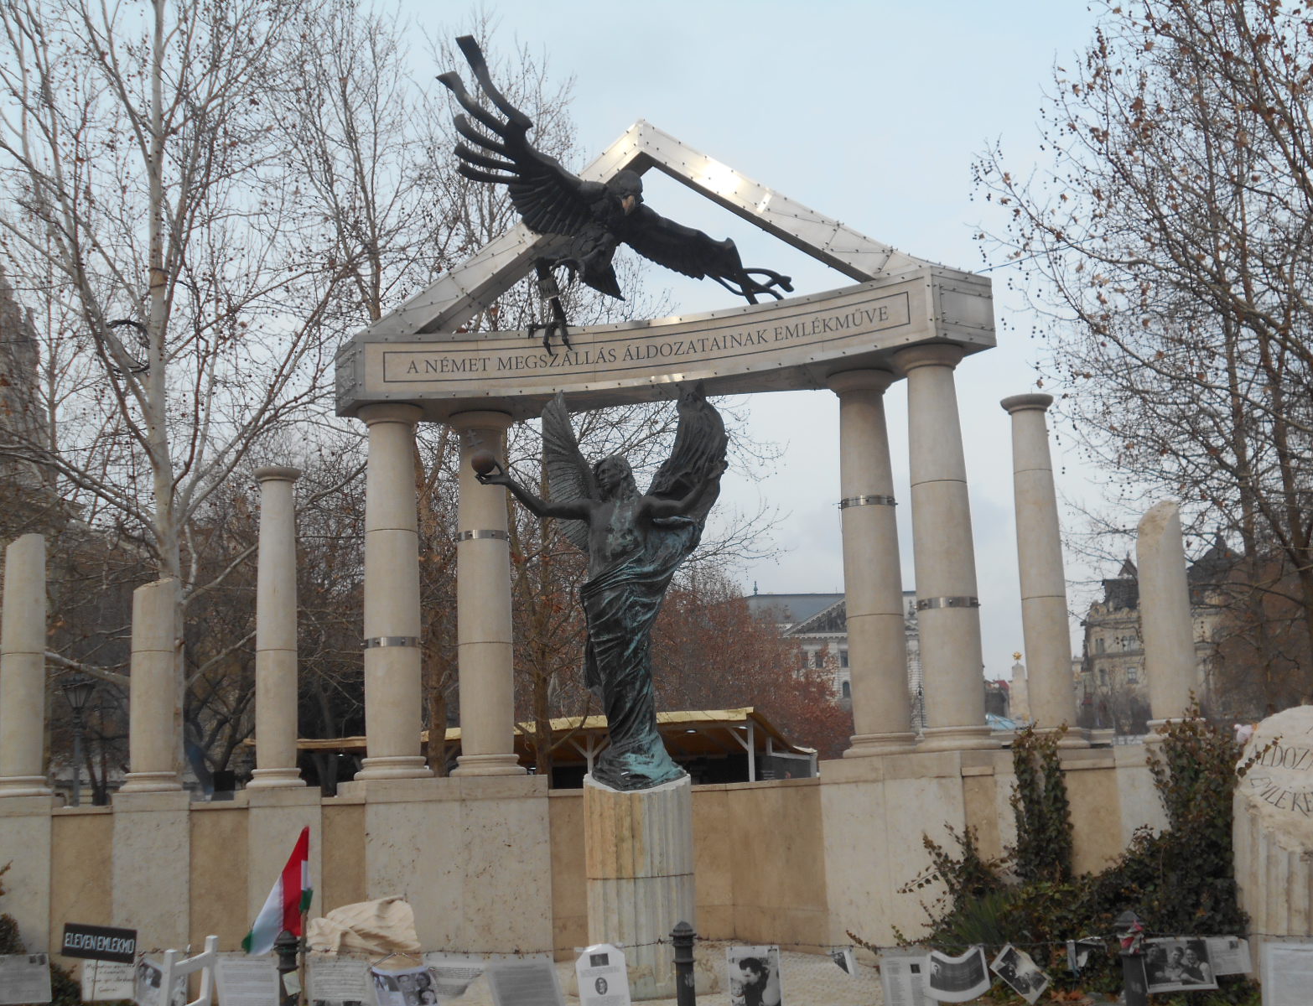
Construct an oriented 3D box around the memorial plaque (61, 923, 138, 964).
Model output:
[{"bbox_3d":[-3.047,2.413,9.336,0.400,0.180,0.020,6,-11,-1],"label":"memorial plaque"}]

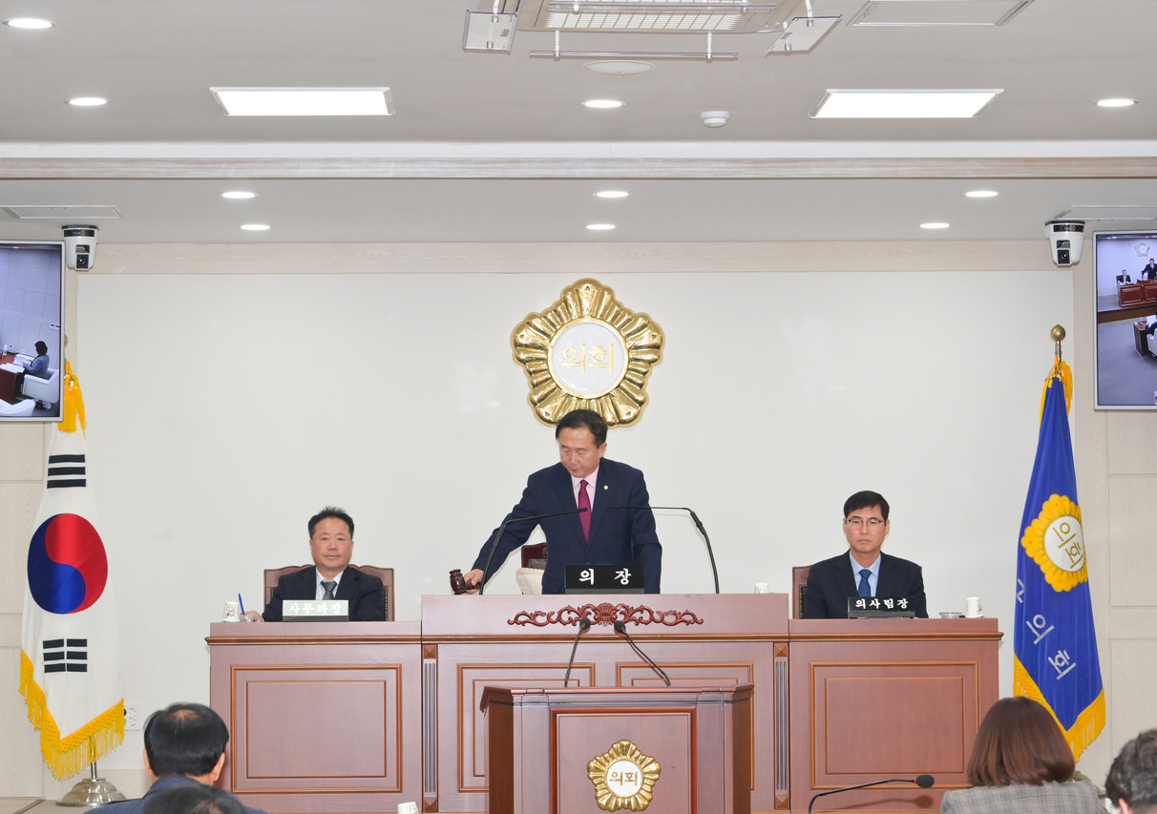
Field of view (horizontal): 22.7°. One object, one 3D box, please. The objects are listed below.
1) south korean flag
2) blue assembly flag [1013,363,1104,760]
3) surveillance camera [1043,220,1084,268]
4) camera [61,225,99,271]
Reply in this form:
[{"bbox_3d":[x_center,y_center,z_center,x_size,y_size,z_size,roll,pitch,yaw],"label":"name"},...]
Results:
[{"bbox_3d":[-2.107,0.686,11.980,0.430,1.710,0.280,0,-3,-2],"label":"south korean flag"},{"bbox_3d":[2.089,0.670,12.560,0.390,1.727,0.250,0,-3,-2],"label":"blue assembly flag"},{"bbox_3d":[2.069,-0.694,12.246,0.165,0.193,0.170,-1,-3,8],"label":"surveillance camera"},{"bbox_3d":[-2.108,-0.673,12.203,0.165,0.193,0.170,0,-3,-10],"label":"camera"}]

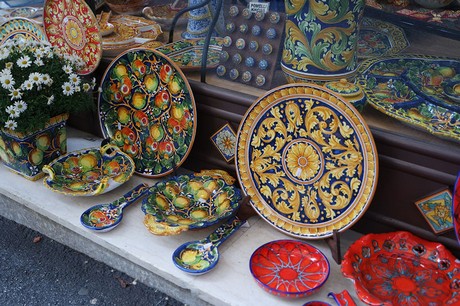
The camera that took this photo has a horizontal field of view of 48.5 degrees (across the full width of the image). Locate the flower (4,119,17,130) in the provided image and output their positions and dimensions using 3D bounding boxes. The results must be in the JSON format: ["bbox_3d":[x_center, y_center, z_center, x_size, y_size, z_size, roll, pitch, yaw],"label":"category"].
[{"bbox_3d":[-0.696,-0.089,1.625,0.039,0.039,0.014,-7,5,-15],"label":"flower"}]

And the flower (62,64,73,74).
[{"bbox_3d":[-0.552,-0.285,1.737,0.037,0.037,0.014,-23,-5,-37],"label":"flower"}]

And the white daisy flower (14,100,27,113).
[{"bbox_3d":[-0.660,-0.145,1.609,0.040,0.040,0.014,-10,-1,-19],"label":"white daisy flower"}]

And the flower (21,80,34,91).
[{"bbox_3d":[-0.659,-0.220,1.670,0.037,0.037,0.016,-13,1,-20],"label":"flower"}]

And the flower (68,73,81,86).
[{"bbox_3d":[-0.524,-0.247,1.730,0.040,0.040,0.016,-10,-1,-15],"label":"flower"}]

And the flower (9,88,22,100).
[{"bbox_3d":[-0.696,-0.190,1.660,0.043,0.043,0.016,-13,-7,-21],"label":"flower"}]

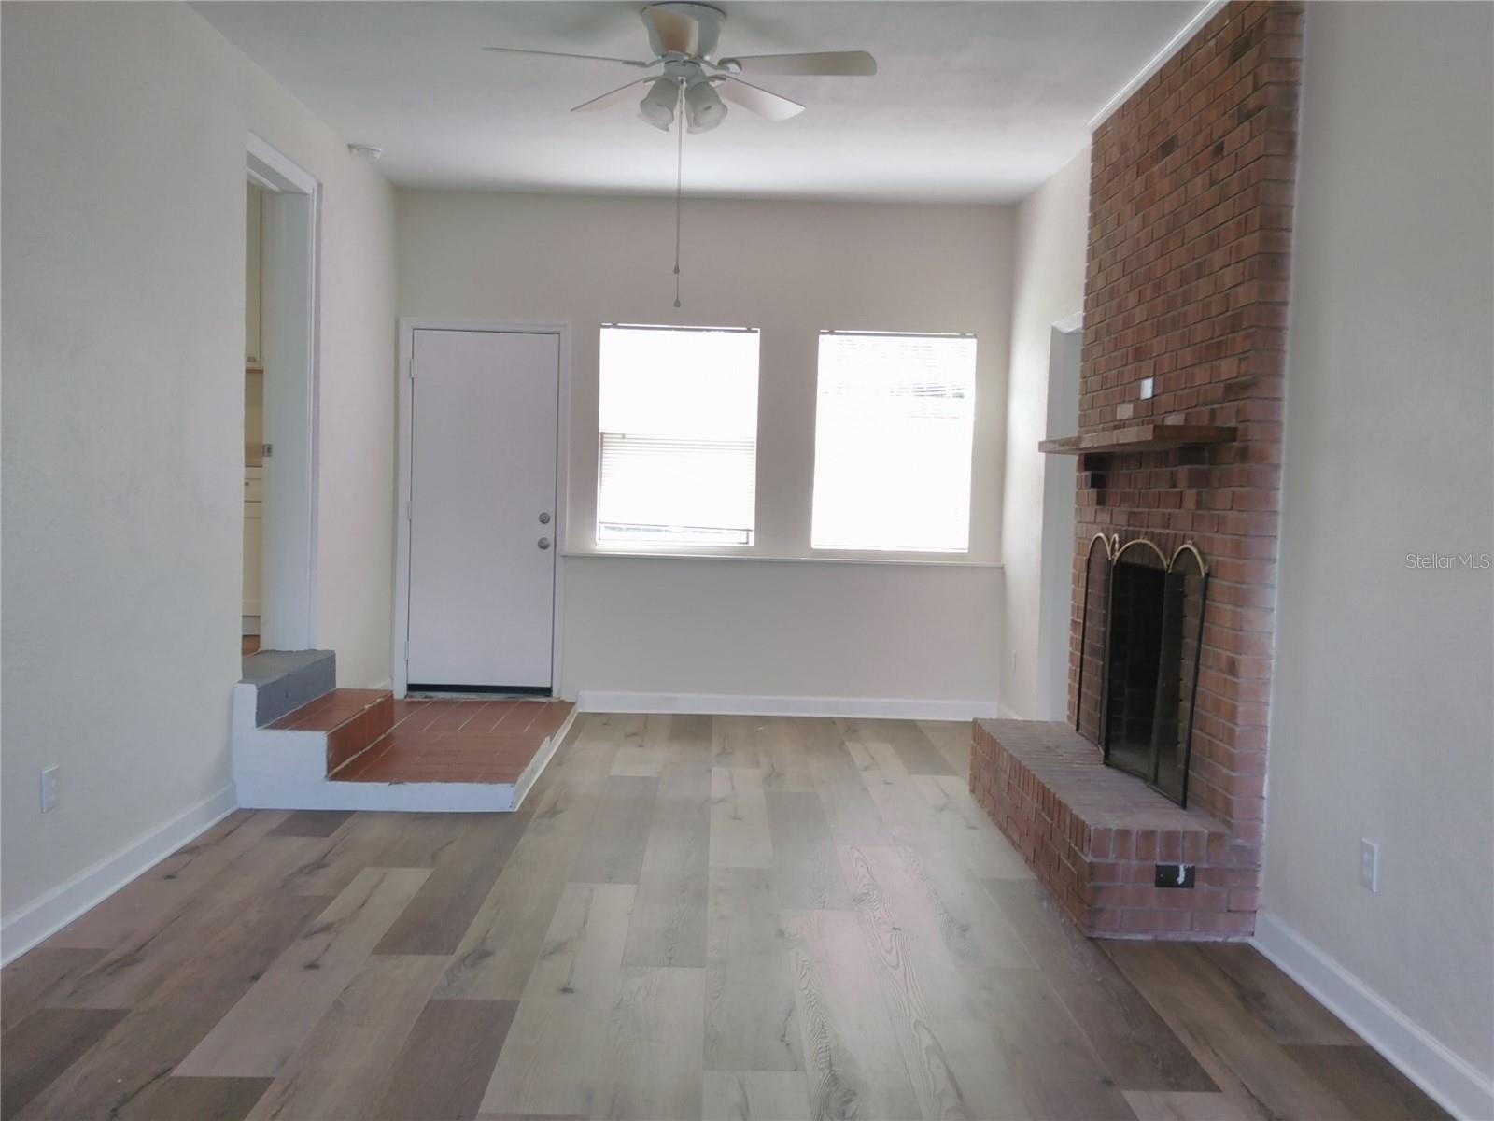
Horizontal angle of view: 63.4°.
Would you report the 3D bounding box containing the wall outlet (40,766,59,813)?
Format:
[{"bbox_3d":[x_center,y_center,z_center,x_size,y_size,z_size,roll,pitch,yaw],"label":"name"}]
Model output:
[{"bbox_3d":[-1.964,0.646,3.418,0.010,0.116,0.074,1,4,-1],"label":"wall outlet"}]

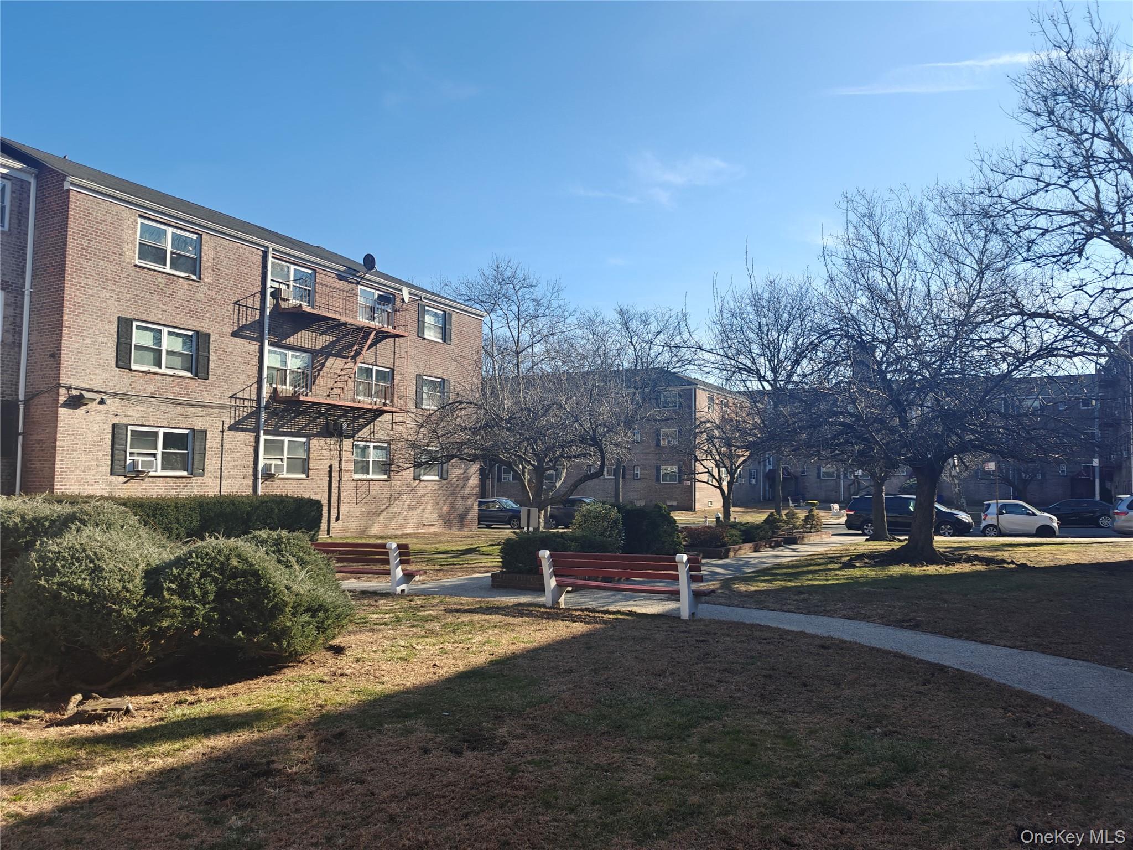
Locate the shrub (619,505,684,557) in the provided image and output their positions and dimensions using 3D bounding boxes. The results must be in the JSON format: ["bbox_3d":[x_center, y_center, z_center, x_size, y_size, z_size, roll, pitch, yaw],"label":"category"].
[{"bbox_3d":[1.864,2.313,16.600,1.450,1.180,1.400,0,-4,0],"label":"shrub"}]

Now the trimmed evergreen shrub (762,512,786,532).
[{"bbox_3d":[7.307,3.427,26.500,0.830,0.780,0.830,-2,-5,30],"label":"trimmed evergreen shrub"}]

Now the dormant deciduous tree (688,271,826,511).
[{"bbox_3d":[11.455,-1.958,45.000,8.500,15.000,8.500,-2,-5,30],"label":"dormant deciduous tree"}]

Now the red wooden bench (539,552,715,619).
[{"bbox_3d":[0.721,2.097,10.082,2.420,0.820,0.620,-2,-5,31],"label":"red wooden bench"}]

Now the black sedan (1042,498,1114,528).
[{"bbox_3d":[25.329,4.404,37.900,4.850,1.430,1.850,-2,-5,29],"label":"black sedan"}]

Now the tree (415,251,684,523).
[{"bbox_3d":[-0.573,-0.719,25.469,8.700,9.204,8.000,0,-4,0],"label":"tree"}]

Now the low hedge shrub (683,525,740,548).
[{"bbox_3d":[3.628,2.780,19.179,1.300,0.560,1.550,-2,-5,29],"label":"low hedge shrub"}]

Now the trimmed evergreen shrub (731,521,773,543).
[{"bbox_3d":[5.432,3.143,22.000,1.200,0.680,1.200,-2,-5,30],"label":"trimmed evergreen shrub"}]

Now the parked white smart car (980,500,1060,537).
[{"bbox_3d":[18.481,3.834,30.721,2.700,1.555,1.660,-2,-5,29],"label":"parked white smart car"}]

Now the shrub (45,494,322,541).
[{"bbox_3d":[-9.790,2.513,19.861,1.150,1.300,7.300,-2,-5,29],"label":"shrub"}]

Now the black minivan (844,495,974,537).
[{"bbox_3d":[14.750,3.910,32.800,5.080,1.780,1.980,-1,-4,20],"label":"black minivan"}]

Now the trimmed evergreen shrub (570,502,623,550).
[{"bbox_3d":[0.625,2.110,15.400,1.080,1.100,1.080,0,-4,0],"label":"trimmed evergreen shrub"}]

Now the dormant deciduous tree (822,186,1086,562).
[{"bbox_3d":[9.268,-1.166,18.915,6.400,9.067,6.200,-2,-5,29],"label":"dormant deciduous tree"}]

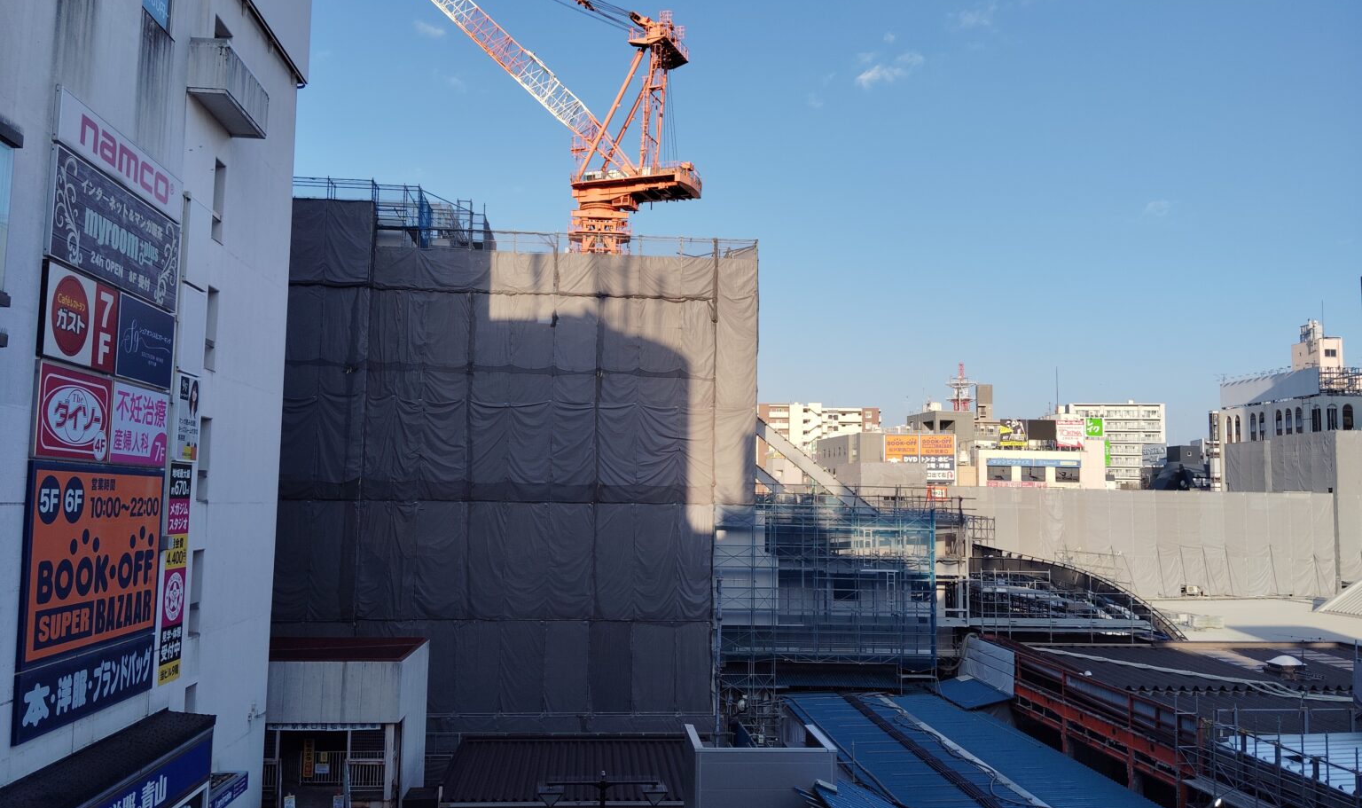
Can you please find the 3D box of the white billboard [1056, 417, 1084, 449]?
[{"bbox_3d":[44.127,3.335,125.199,3.200,3.300,0.400,1,-5,3],"label":"white billboard"}]

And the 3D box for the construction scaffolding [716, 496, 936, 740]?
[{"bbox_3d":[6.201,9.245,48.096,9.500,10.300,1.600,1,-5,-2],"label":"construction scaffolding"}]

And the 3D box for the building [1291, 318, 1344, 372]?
[{"bbox_3d":[59.346,-5.269,102.985,2.600,5.000,4.000,1,-5,-5],"label":"building"}]

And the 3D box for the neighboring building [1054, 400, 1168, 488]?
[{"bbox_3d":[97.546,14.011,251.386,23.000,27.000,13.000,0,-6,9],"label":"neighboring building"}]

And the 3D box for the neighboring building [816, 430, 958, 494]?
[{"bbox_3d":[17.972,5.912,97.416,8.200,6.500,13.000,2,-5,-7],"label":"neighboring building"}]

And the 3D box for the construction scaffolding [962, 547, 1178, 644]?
[{"bbox_3d":[17.506,8.720,50.493,9.400,4.200,2.800,1,-5,-2],"label":"construction scaffolding"}]

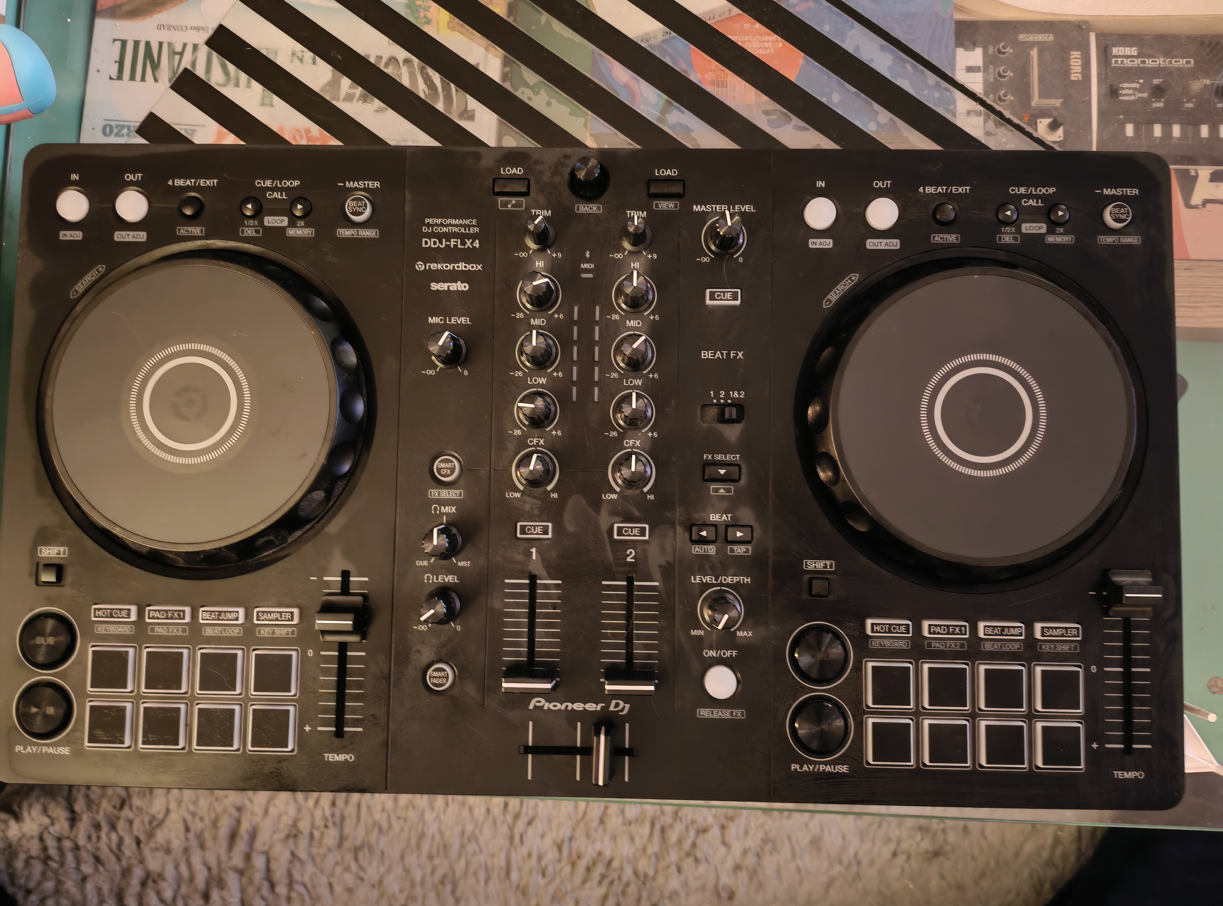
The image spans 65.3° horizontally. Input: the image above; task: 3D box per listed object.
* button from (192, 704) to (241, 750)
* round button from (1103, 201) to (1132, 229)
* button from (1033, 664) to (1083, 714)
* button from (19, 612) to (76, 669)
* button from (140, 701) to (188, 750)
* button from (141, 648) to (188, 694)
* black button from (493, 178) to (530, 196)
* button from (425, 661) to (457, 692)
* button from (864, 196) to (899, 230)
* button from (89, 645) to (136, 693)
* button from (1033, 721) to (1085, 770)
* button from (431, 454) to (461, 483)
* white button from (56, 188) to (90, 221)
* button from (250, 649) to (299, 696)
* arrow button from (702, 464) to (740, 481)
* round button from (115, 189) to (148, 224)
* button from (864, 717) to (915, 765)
[{"bbox_3d":[-0.160,0.112,0.386,0.019,0.003,0.019,1,86,1],"label":"button"},{"bbox_3d":[0.208,-0.098,0.391,0.011,0.005,0.011,1,86,1],"label":"round button"},{"bbox_3d":[0.179,0.094,0.381,0.018,0.003,0.018,1,86,1],"label":"button"},{"bbox_3d":[-0.231,0.077,0.390,0.023,0.004,0.023,1,86,1],"label":"button"},{"bbox_3d":[-0.183,0.111,0.388,0.018,0.003,0.018,1,86,1],"label":"button"},{"bbox_3d":[-0.182,0.089,0.389,0.018,0.003,0.018,1,86,1],"label":"button"},{"bbox_3d":[-0.042,-0.111,0.399,0.015,0.003,0.007,1,86,1],"label":"black button"},{"bbox_3d":[-0.070,0.091,0.386,0.011,0.004,0.011,1,86,1],"label":"button"},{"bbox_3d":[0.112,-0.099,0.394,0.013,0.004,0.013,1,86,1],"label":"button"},{"bbox_3d":[-0.204,0.088,0.389,0.019,0.003,0.019,1,86,1],"label":"button"},{"bbox_3d":[0.178,0.116,0.379,0.018,0.003,0.018,1,86,1],"label":"button"},{"bbox_3d":[-0.068,0.006,0.391,0.011,0.005,0.011,1,86,1],"label":"button"},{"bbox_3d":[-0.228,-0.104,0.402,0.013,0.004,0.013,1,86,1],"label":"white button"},{"bbox_3d":[-0.137,0.089,0.387,0.019,0.003,0.019,1,86,1],"label":"button"},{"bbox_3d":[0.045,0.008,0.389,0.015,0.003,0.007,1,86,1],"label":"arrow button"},{"bbox_3d":[-0.203,-0.104,0.402,0.013,0.003,0.013,0,86,1],"label":"round button"},{"bbox_3d":[0.111,0.115,0.379,0.019,0.004,0.019,1,86,1],"label":"button"}]

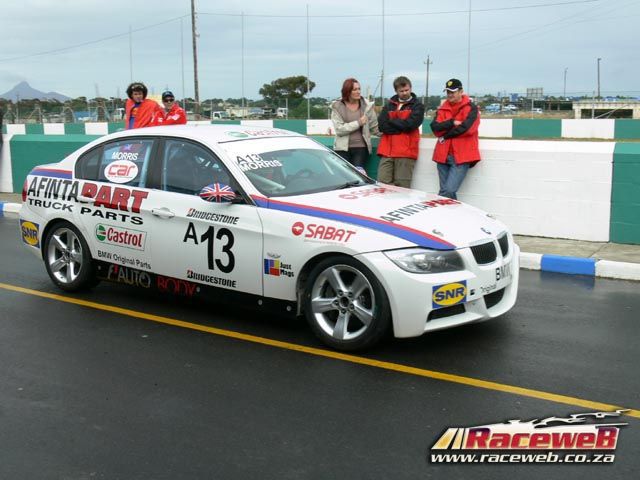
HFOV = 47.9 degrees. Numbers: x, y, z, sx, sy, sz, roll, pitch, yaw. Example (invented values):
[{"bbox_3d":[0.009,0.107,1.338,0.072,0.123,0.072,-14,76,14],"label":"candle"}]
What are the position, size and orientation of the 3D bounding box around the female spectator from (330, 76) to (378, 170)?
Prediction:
[{"bbox_3d":[0.380,-1.019,8.424,0.520,1.700,0.400,1,11,8],"label":"female spectator"}]

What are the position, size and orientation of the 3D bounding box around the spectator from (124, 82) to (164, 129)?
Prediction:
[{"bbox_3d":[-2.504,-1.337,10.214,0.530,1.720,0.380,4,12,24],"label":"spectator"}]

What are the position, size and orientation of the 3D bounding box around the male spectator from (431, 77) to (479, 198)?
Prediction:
[{"bbox_3d":[1.423,-0.886,7.755,0.550,1.660,0.450,5,12,27],"label":"male spectator"}]

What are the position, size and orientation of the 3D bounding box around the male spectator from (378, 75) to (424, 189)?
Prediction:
[{"bbox_3d":[0.892,-0.966,8.098,0.540,1.710,0.430,4,11,22],"label":"male spectator"}]

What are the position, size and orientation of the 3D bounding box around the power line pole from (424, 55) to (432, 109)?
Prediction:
[{"bbox_3d":[17.271,-25.017,115.855,1.400,9.290,0.350,2,11,15],"label":"power line pole"}]

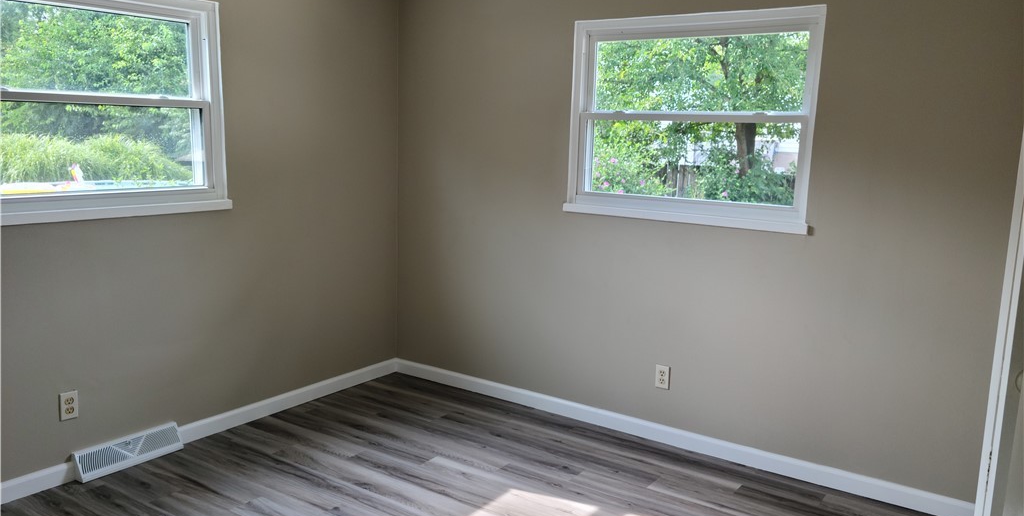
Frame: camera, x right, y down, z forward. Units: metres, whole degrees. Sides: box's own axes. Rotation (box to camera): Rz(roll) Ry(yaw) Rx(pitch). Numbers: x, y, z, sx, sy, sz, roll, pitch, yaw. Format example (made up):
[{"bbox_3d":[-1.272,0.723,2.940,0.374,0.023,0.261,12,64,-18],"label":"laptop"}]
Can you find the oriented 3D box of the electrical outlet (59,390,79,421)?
[{"bbox_3d":[-1.849,0.618,3.460,0.010,0.115,0.072,8,11,35],"label":"electrical outlet"}]

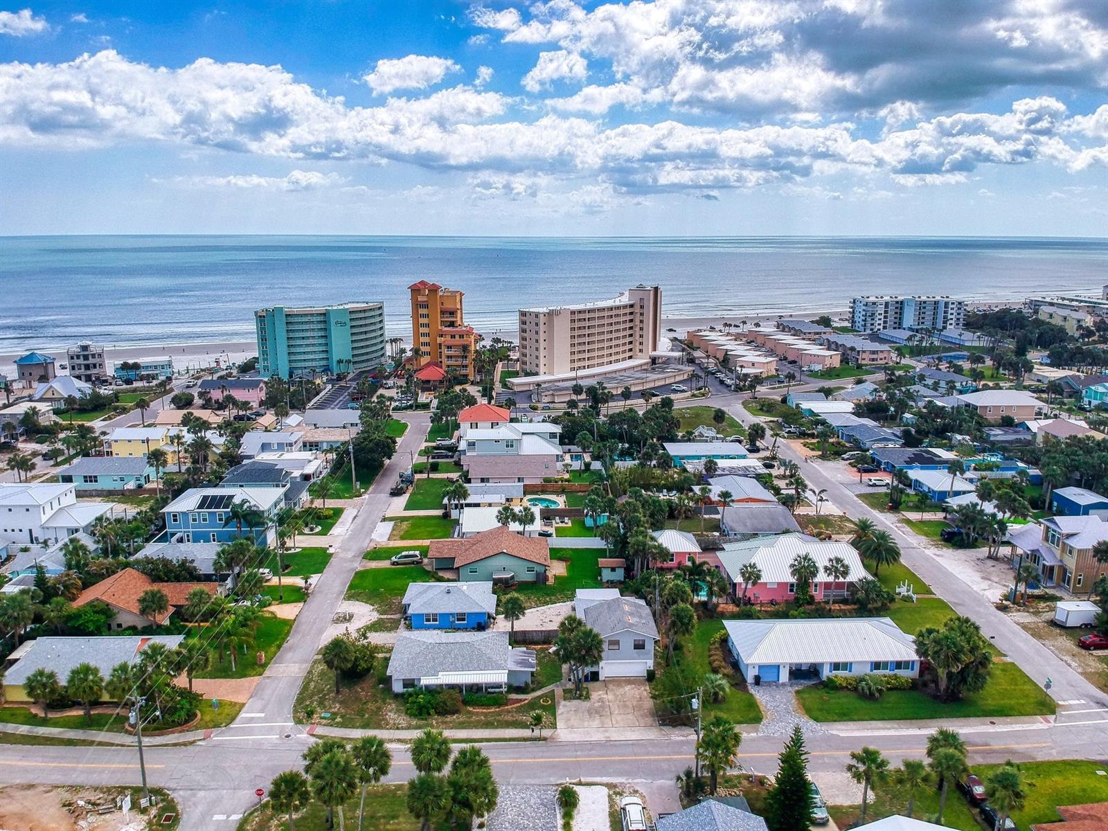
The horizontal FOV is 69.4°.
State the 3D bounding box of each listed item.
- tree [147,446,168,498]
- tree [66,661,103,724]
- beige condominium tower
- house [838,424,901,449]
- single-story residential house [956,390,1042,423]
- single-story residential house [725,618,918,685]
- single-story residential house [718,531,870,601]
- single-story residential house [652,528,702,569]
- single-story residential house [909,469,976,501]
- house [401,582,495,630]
[{"bbox_3d":[-79.200,11.520,159.740,4.200,10.600,4.200,0,13,-2],"label":"tree"},{"bbox_3d":[-48.774,29.247,83.556,3.960,6.700,3.960,0,13,0],"label":"tree"},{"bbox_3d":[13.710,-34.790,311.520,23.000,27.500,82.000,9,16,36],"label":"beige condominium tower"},{"bbox_3d":[78.900,5.890,198.200,10.200,4.500,14.700,0,13,-2],"label":"house"},{"bbox_3d":[119.603,-2.642,214.055,18.700,7.100,10.800,0,13,0],"label":"single-story residential house"},{"bbox_3d":[32.639,27.622,97.980,21.500,4.700,10.600,0,13,-2],"label":"single-story residential house"},{"bbox_3d":[36.000,21.960,123.820,20.600,6.200,18.300,0,13,-2],"label":"single-story residential house"},{"bbox_3d":[18.739,20.486,126.811,8.400,4.700,7.700,0,13,-2],"label":"single-story residential house"},{"bbox_3d":[78.170,13.515,161.614,9.800,4.100,13.000,0,13,-2],"label":"single-story residential house"},{"bbox_3d":[-13.775,24.948,108.158,12.000,4.200,9.700,0,13,-2],"label":"house"}]

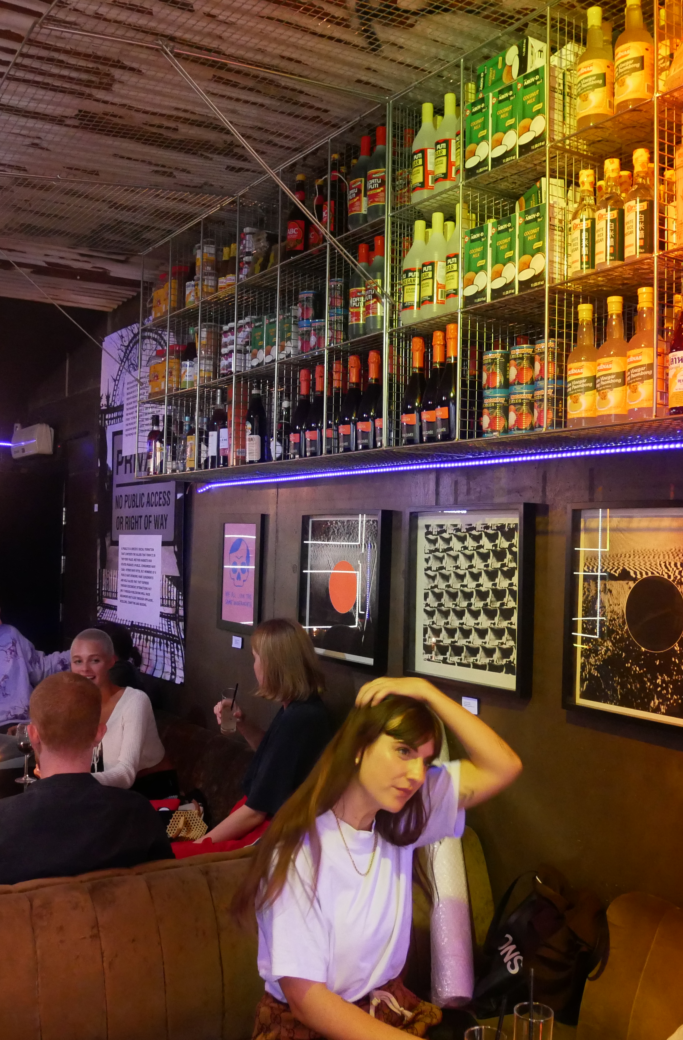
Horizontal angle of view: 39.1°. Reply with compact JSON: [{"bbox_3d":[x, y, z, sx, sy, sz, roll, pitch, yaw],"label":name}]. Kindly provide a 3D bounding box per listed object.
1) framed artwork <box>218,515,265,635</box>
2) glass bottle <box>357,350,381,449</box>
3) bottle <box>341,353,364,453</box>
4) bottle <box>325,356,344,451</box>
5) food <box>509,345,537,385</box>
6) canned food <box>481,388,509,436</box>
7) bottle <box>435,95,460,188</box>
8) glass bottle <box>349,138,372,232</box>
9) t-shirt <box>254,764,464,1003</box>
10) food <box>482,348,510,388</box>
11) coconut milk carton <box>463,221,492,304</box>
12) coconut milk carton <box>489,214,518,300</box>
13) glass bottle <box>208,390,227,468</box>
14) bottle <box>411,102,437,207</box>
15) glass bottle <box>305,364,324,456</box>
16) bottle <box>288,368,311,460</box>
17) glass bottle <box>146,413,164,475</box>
[{"bbox_3d":[-0.425,0.225,4.101,0.030,0.502,0.367,2,-2,-34],"label":"framed artwork"},{"bbox_3d":[0.098,-0.353,2.859,0.087,0.306,0.087,2,-2,-34],"label":"glass bottle"},{"bbox_3d":[0.041,-0.352,2.942,0.087,0.306,0.087,1,-1,0],"label":"bottle"},{"bbox_3d":[-0.014,-0.346,3.007,0.088,0.302,0.088,1,-1,0],"label":"bottle"},{"bbox_3d":[0.450,-0.370,2.380,0.071,0.110,0.071,1,-1,0],"label":"food"},{"bbox_3d":[0.403,-0.258,2.428,0.087,0.112,0.087,2,-2,-34],"label":"canned food"},{"bbox_3d":[0.293,-1.005,2.599,0.080,0.295,0.080,1,-1,0],"label":"bottle"},{"bbox_3d":[0.066,-1.022,2.944,0.085,0.306,0.085,1,-1,0],"label":"glass bottle"},{"bbox_3d":[0.035,0.673,1.790,0.440,0.420,0.270,2,-2,-34],"label":"t-shirt"},{"bbox_3d":[0.406,-0.370,2.429,0.087,0.112,0.087,1,-1,0],"label":"food"},{"bbox_3d":[0.364,-0.634,2.427,0.060,0.196,0.089,2,-1,-34],"label":"coconut milk carton"},{"bbox_3d":[0.427,-0.643,2.383,0.060,0.199,0.089,2,-2,-35],"label":"coconut milk carton"},{"bbox_3d":[-0.469,-0.341,3.667,0.077,0.310,0.077,1,-1,0],"label":"glass bottle"},{"bbox_3d":[0.242,-1.023,2.703,0.085,0.303,0.085,1,-1,0],"label":"bottle"},{"bbox_3d":[-0.071,-0.354,3.149,0.088,0.312,0.088,1,-1,0],"label":"glass bottle"},{"bbox_3d":[-0.124,-0.353,3.236,0.088,0.312,0.088,2,-1,-34],"label":"bottle"},{"bbox_3d":[-0.806,-0.318,4.178,0.069,0.268,0.069,2,-2,-35],"label":"glass bottle"}]

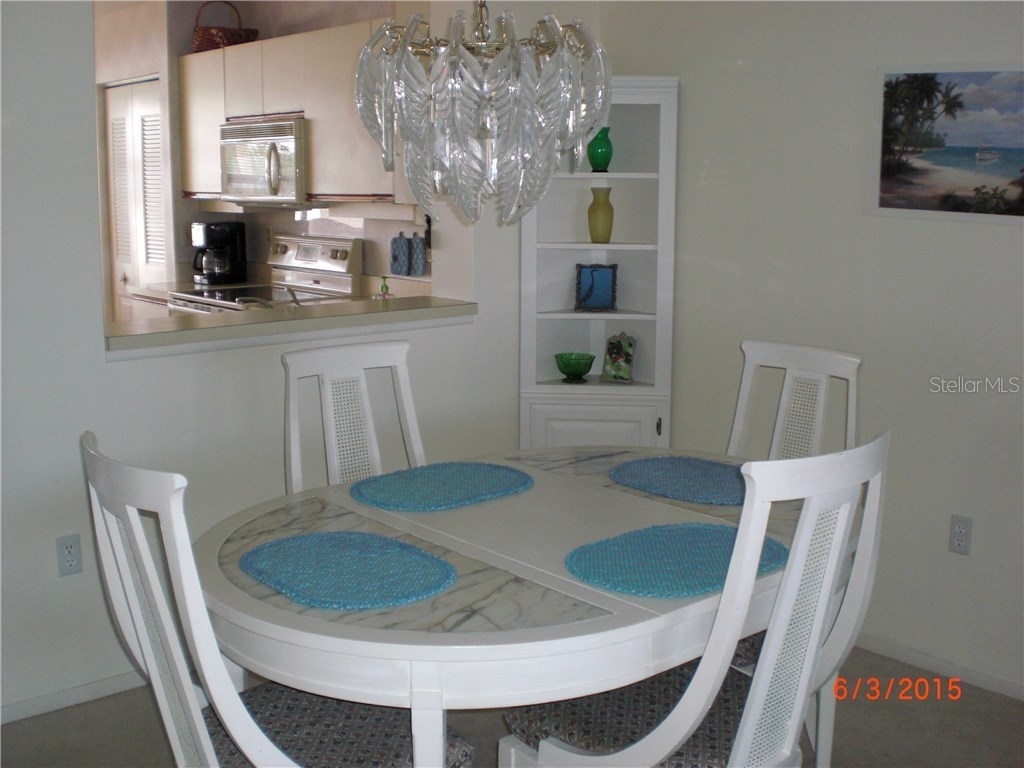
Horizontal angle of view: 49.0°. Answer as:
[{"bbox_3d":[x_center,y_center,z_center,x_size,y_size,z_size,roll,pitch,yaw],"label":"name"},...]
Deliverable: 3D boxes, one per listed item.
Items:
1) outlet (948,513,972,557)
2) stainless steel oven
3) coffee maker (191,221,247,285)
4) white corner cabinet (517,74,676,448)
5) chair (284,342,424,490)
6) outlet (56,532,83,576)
[{"bbox_3d":[1.300,0.439,3.253,0.010,0.115,0.071,-9,14,-42],"label":"outlet"},{"bbox_3d":[-1.204,-0.119,5.484,0.680,1.185,0.770,-9,14,-42],"label":"stainless steel oven"},{"bbox_3d":[-1.565,-0.706,6.004,0.250,0.335,0.175,-9,14,-42],"label":"coffee maker"},{"bbox_3d":[0.304,-0.195,4.170,0.555,1.830,0.310,1,10,2],"label":"white corner cabinet"},{"bbox_3d":[-0.249,0.454,2.778,0.570,1.040,0.610,-9,14,-42],"label":"chair"},{"bbox_3d":[-1.194,0.463,3.034,0.071,0.115,0.010,-9,14,-42],"label":"outlet"}]

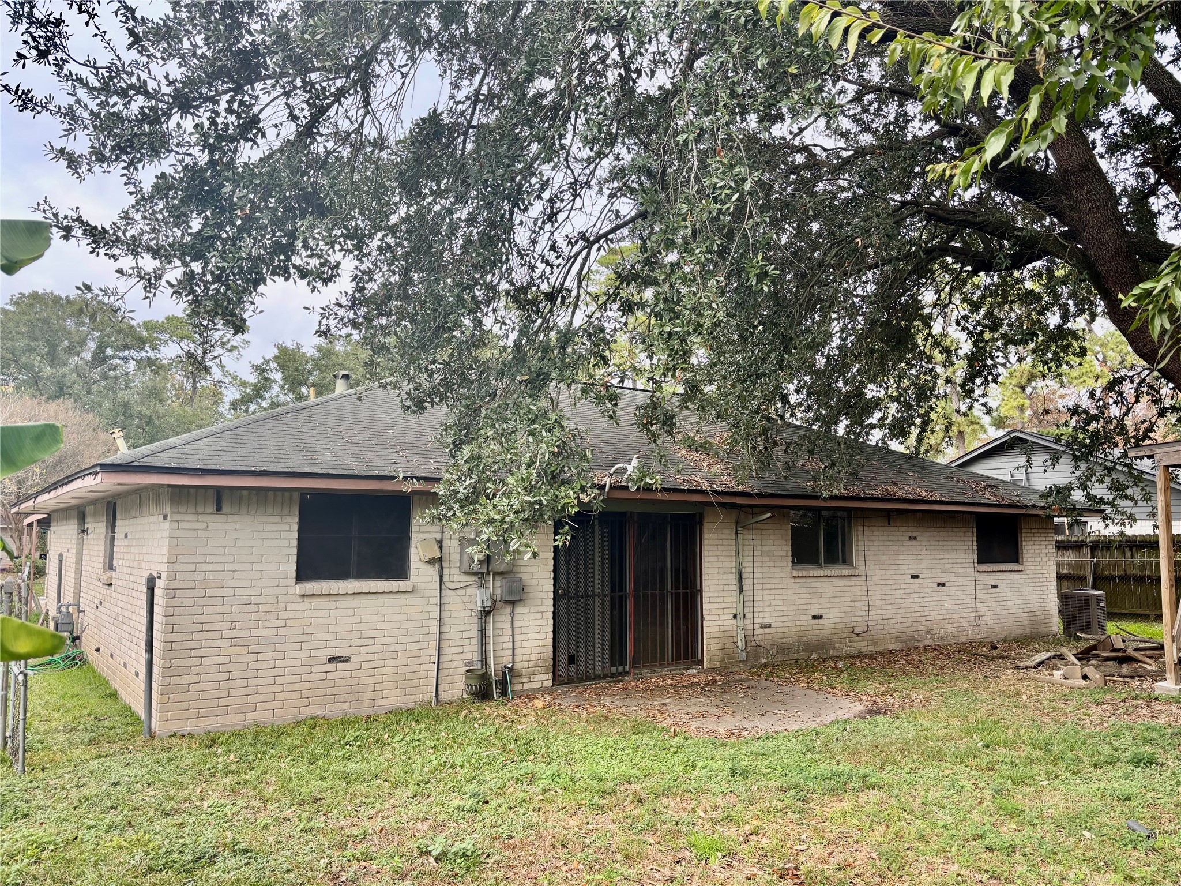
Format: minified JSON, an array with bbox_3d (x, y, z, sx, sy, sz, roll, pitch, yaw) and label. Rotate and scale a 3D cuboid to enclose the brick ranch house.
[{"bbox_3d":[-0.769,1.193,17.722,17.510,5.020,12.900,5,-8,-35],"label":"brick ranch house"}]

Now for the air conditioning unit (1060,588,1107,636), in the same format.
[{"bbox_3d":[9.851,3.395,17.692,0.580,0.905,0.570,5,-8,-35],"label":"air conditioning unit"}]

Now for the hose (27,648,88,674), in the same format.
[{"bbox_3d":[-6.832,2.774,11.421,0.740,0.170,1.200,5,-8,-35],"label":"hose"}]

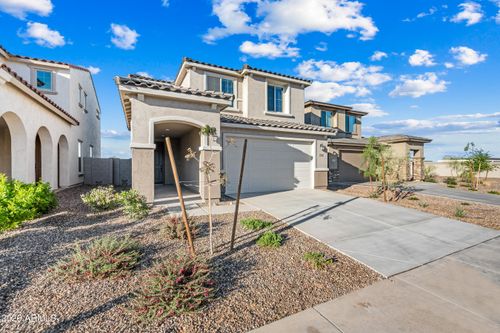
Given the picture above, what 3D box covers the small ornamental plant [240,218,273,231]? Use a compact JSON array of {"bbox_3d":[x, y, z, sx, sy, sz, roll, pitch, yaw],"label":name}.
[{"bbox_3d":[0.170,1.450,5.720,0.830,0.240,0.620,0,0,2],"label":"small ornamental plant"}]

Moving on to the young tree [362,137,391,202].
[{"bbox_3d":[5.600,0.070,9.850,1.300,2.800,1.250,0,0,30],"label":"young tree"}]

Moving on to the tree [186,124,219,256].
[{"bbox_3d":[-0.840,0.440,4.160,0.650,2.430,0.620,0,0,-11],"label":"tree"}]

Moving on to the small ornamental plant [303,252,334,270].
[{"bbox_3d":[1.200,1.640,3.930,0.560,0.220,0.450,0,0,17],"label":"small ornamental plant"}]

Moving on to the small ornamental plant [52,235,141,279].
[{"bbox_3d":[-2.430,1.380,3.620,1.220,0.500,0.950,0,0,-34],"label":"small ornamental plant"}]

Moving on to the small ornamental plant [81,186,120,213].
[{"bbox_3d":[-4.460,0.955,6.680,1.030,0.710,0.900,0,0,-34],"label":"small ornamental plant"}]

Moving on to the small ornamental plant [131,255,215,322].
[{"bbox_3d":[-0.980,1.470,2.860,1.080,0.550,0.950,0,0,-19],"label":"small ornamental plant"}]

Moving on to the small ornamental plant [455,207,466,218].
[{"bbox_3d":[7.030,1.520,7.430,0.330,0.380,0.320,0,0,43],"label":"small ornamental plant"}]

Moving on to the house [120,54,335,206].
[{"bbox_3d":[-2.500,-2.500,15.000,10.300,7.500,13.500,0,0,-27],"label":"house"}]

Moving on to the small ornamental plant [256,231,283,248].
[{"bbox_3d":[0.410,1.505,4.680,0.560,0.310,0.460,0,0,5],"label":"small ornamental plant"}]

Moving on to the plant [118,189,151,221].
[{"bbox_3d":[-3.140,1.010,6.070,0.800,0.800,0.720,0,0,-27],"label":"plant"}]

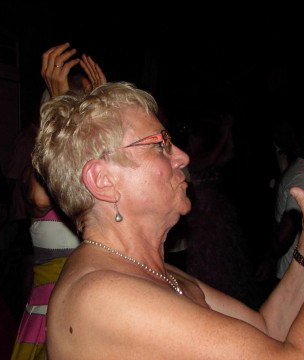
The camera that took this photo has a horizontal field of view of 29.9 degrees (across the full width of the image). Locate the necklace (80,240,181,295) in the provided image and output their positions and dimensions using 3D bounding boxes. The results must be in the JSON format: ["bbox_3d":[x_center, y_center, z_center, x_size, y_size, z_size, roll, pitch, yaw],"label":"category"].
[{"bbox_3d":[-0.029,0.137,0.893,0.158,0.088,0.137,0,7,0],"label":"necklace"}]

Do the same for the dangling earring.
[{"bbox_3d":[-0.048,0.045,0.812,0.011,0.031,0.010,0,7,0],"label":"dangling earring"}]

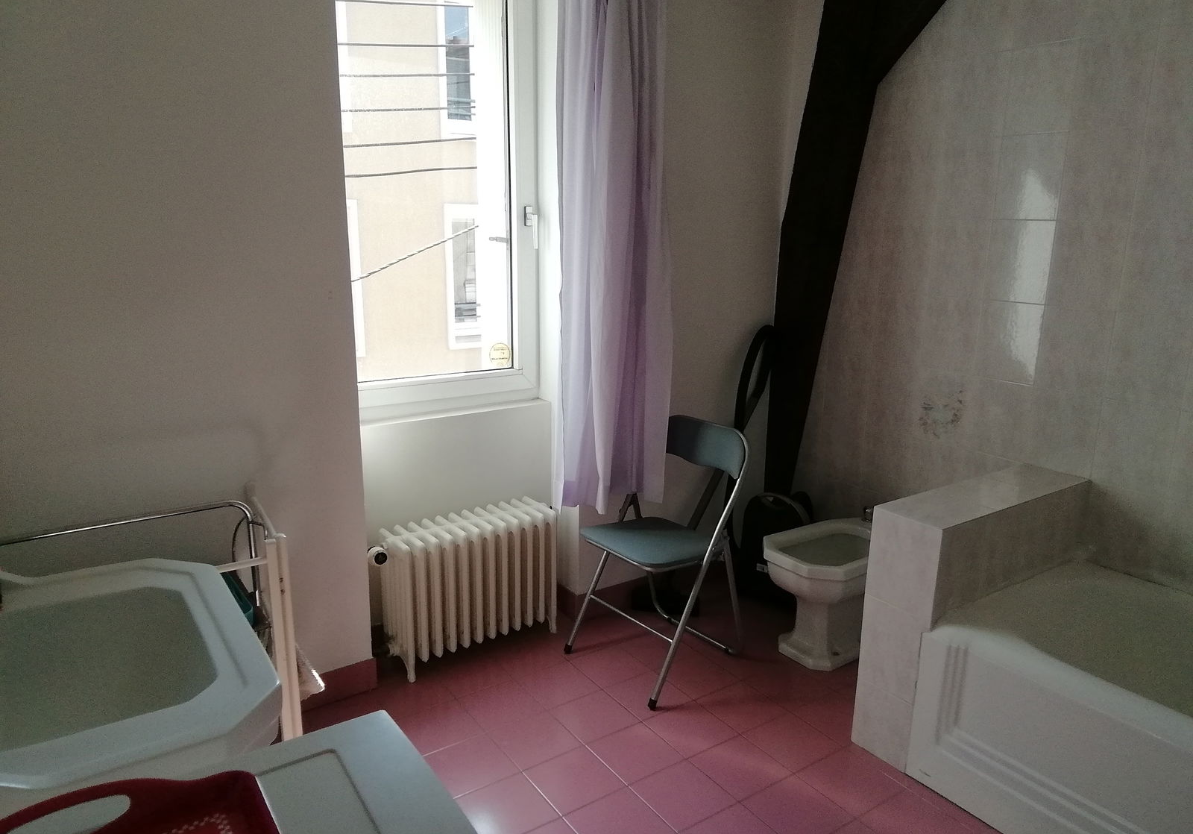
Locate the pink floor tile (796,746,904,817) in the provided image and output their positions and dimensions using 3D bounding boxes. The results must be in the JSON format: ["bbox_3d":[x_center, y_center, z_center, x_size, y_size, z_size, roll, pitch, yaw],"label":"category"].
[{"bbox_3d":[0.664,0.957,2.168,0.198,0.010,0.198,-9,17,-33],"label":"pink floor tile"}]

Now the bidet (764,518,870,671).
[{"bbox_3d":[0.828,0.596,2.814,0.580,0.386,0.325,-9,17,-33],"label":"bidet"}]

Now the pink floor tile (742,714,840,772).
[{"bbox_3d":[0.552,0.916,2.328,0.198,0.010,0.198,-9,17,-33],"label":"pink floor tile"}]

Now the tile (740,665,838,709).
[{"bbox_3d":[0.600,0.850,2.597,0.198,0.010,0.198,-8,17,-34],"label":"tile"}]

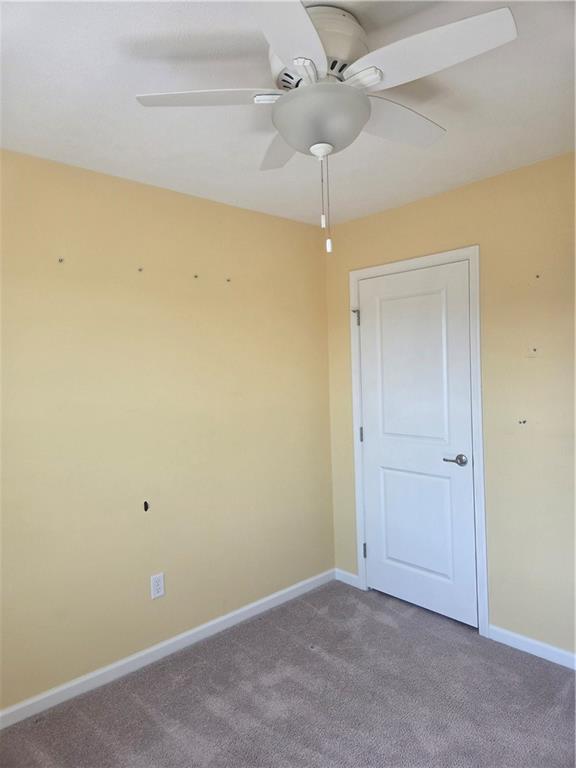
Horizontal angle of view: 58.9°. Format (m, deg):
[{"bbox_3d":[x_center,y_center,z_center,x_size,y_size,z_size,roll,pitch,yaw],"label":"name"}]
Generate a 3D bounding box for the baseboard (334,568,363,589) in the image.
[{"bbox_3d":[0.406,1.325,3.481,0.016,0.079,0.223,-3,2,-43],"label":"baseboard"}]

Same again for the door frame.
[{"bbox_3d":[0.778,0.314,3.073,0.100,2.096,0.886,-3,2,-43],"label":"door frame"}]

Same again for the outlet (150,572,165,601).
[{"bbox_3d":[-0.670,1.044,2.639,0.071,0.118,0.011,-3,2,-43],"label":"outlet"}]

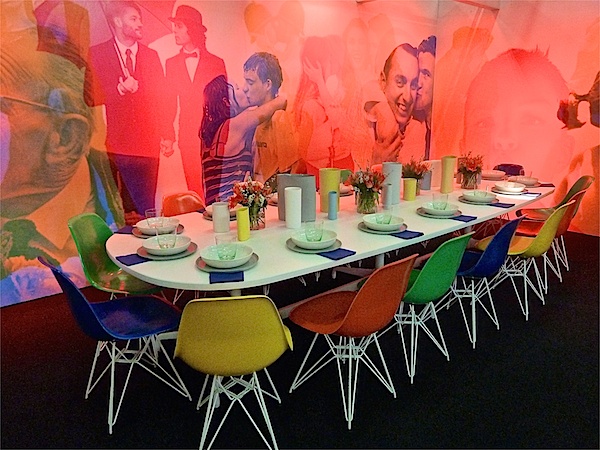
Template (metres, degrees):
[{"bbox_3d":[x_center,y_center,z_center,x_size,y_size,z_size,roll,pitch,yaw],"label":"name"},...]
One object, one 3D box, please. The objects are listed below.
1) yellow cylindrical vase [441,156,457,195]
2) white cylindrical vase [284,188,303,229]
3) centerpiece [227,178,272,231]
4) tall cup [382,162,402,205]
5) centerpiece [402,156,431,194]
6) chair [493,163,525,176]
[{"bbox_3d":[1.256,-0.423,3.654,0.106,0.300,0.106,-1,15,0],"label":"yellow cylindrical vase"},{"bbox_3d":[-0.037,-0.101,2.564,0.094,0.230,0.094,-1,15,0],"label":"white cylindrical vase"},{"bbox_3d":[-0.281,-0.125,2.536,0.247,0.295,0.235,-1,15,0],"label":"centerpiece"},{"bbox_3d":[0.677,-0.303,3.172,0.140,0.291,0.140,0,15,0],"label":"tall cup"},{"bbox_3d":[0.930,-0.396,3.491,0.219,0.300,0.208,-1,15,0],"label":"centerpiece"},{"bbox_3d":[2.126,-0.212,4.681,0.549,0.812,0.467,-14,20,-42],"label":"chair"}]

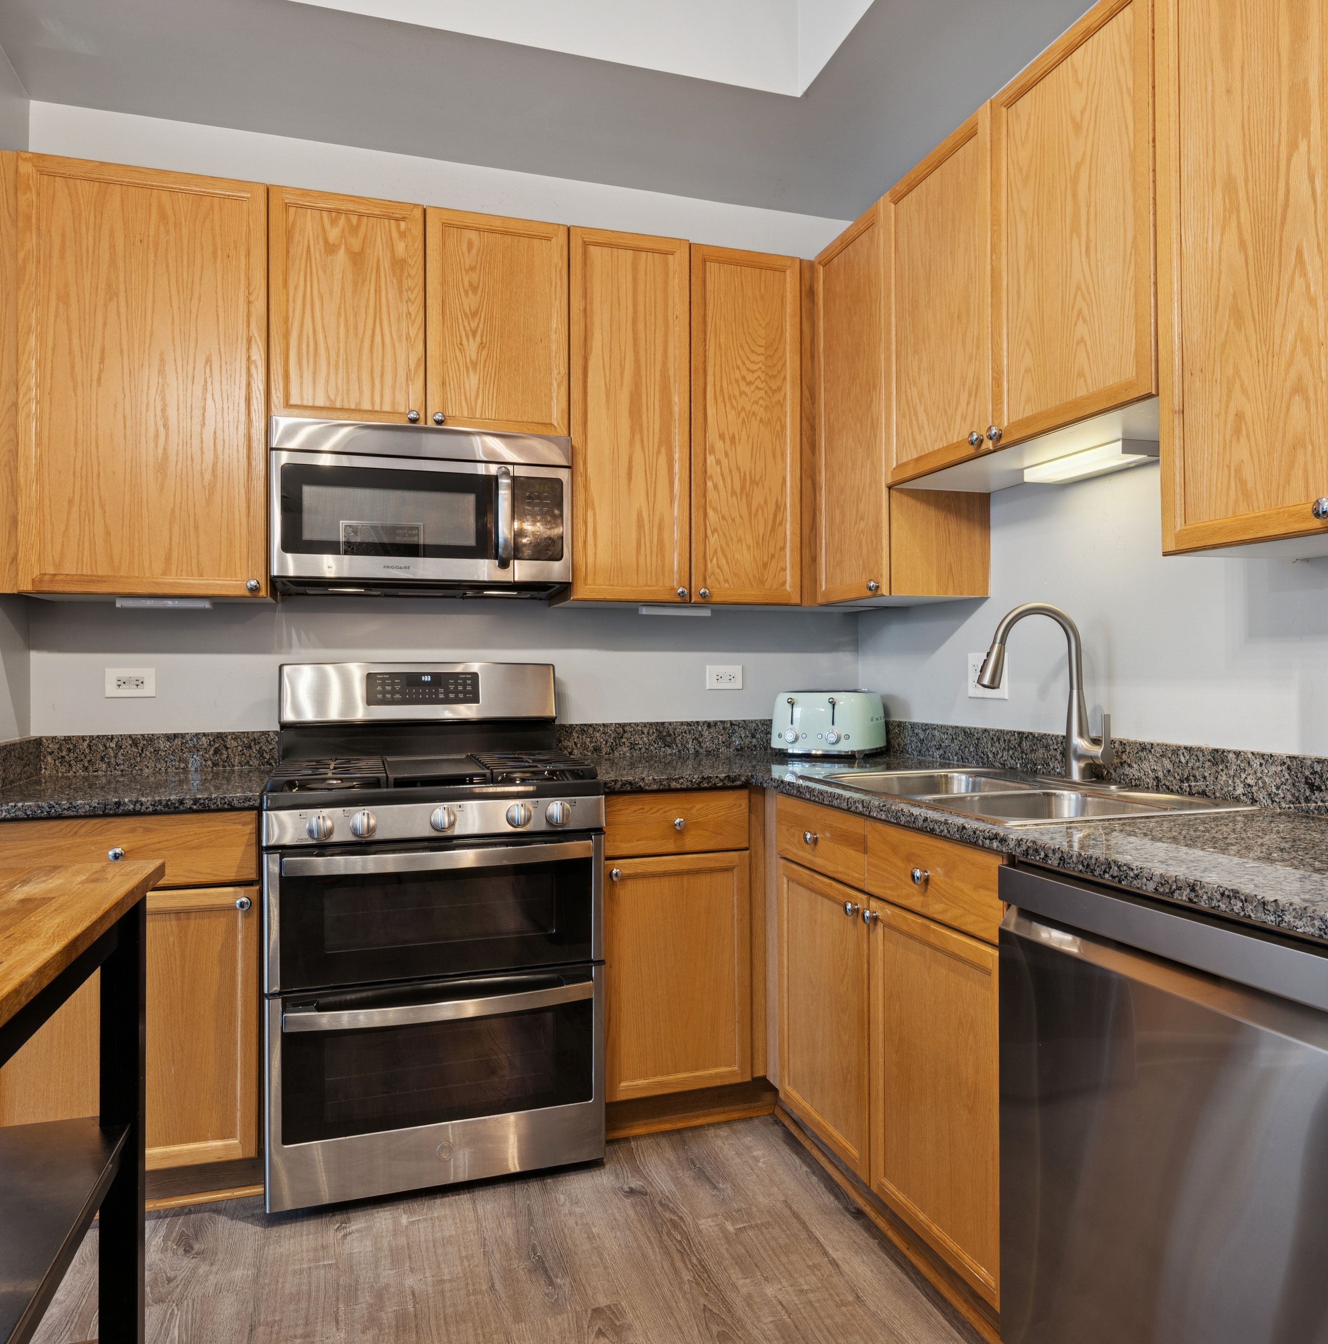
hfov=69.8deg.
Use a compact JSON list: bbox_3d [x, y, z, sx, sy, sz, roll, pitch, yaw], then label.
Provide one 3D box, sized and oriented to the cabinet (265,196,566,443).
[{"bbox_3d":[-0.668,-0.920,2.629,0.762,0.573,0.328,0,0,-18],"label":"cabinet"}]

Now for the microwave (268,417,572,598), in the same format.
[{"bbox_3d":[-0.654,-0.428,2.611,0.757,0.413,0.368,0,0,-18],"label":"microwave"}]

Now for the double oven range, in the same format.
[{"bbox_3d":[-0.593,0.579,2.466,0.760,1.195,0.680,0,0,-18],"label":"double oven range"}]

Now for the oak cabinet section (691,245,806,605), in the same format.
[{"bbox_3d":[0.196,-0.720,2.969,0.351,1.041,0.325,0,0,-18],"label":"oak cabinet section"}]

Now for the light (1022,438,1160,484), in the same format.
[{"bbox_3d":[0.958,-0.468,2.140,0.108,0.030,0.303,0,0,-18],"label":"light"}]

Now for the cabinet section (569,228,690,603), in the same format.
[{"bbox_3d":[-0.141,-0.718,2.859,0.351,1.041,0.325,0,0,-18],"label":"cabinet section"}]

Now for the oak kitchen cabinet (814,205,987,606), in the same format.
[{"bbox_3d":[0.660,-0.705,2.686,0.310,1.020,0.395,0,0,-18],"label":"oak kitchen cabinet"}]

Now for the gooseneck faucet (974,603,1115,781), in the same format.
[{"bbox_3d":[0.823,0.051,2.085,0.285,0.401,0.115,0,0,-18],"label":"gooseneck faucet"}]

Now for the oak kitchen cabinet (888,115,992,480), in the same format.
[{"bbox_3d":[0.794,-0.851,2.289,0.325,0.748,0.423,0,0,-18],"label":"oak kitchen cabinet"}]

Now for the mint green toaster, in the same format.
[{"bbox_3d":[0.518,0.160,2.982,0.275,0.192,0.275,0,0,27],"label":"mint green toaster"}]

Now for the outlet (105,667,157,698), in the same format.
[{"bbox_3d":[-1.429,0.029,2.553,0.121,0.077,0.008,0,0,-18],"label":"outlet"}]

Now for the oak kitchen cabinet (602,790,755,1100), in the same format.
[{"bbox_3d":[-0.053,0.684,2.685,0.395,0.770,0.620,0,0,-18],"label":"oak kitchen cabinet"}]

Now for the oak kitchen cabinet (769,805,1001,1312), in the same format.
[{"bbox_3d":[0.718,0.679,2.057,0.628,0.770,0.870,0,0,-18],"label":"oak kitchen cabinet"}]

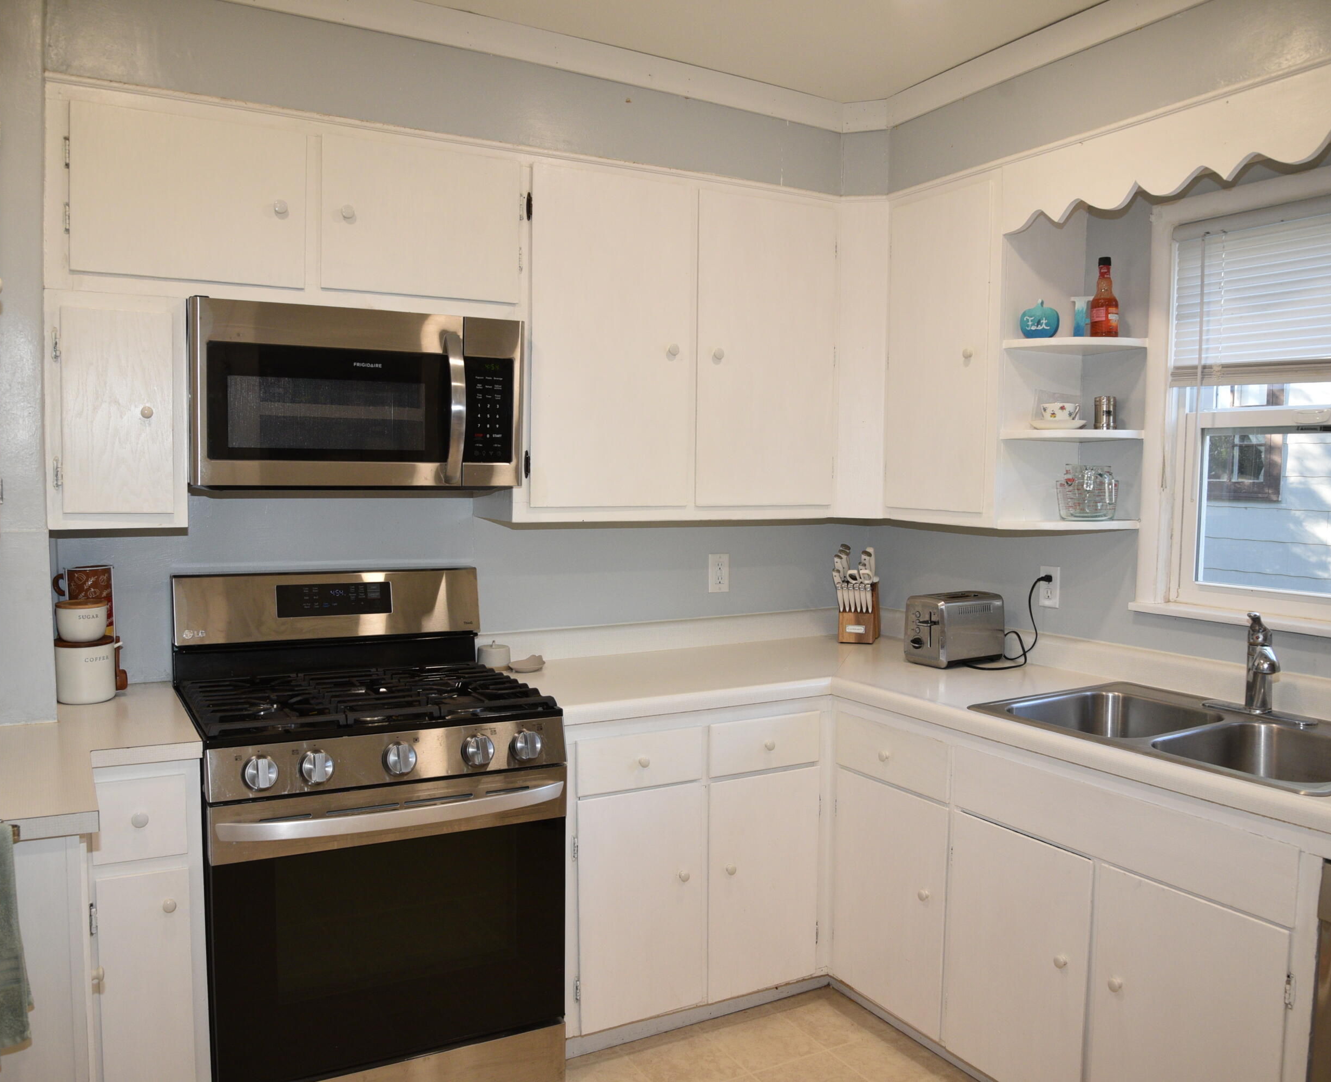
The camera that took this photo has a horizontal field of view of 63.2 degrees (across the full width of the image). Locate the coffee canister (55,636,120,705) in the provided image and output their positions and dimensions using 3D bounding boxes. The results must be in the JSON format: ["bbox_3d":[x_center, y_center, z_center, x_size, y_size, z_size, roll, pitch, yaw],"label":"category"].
[{"bbox_3d":[-1.280,0.285,2.389,0.118,0.130,0.118,3,4,40],"label":"coffee canister"}]

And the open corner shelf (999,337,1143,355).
[{"bbox_3d":[1.049,-0.504,2.770,0.312,0.021,0.211,-1,4,-29],"label":"open corner shelf"}]

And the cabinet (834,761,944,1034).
[{"bbox_3d":[0.789,0.889,2.849,0.548,0.582,0.420,-1,4,-29],"label":"cabinet"}]

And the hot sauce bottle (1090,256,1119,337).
[{"bbox_3d":[1.135,-0.623,2.795,0.072,0.221,0.072,-1,4,-29],"label":"hot sauce bottle"}]

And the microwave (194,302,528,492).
[{"bbox_3d":[-0.767,-0.335,2.661,0.755,0.415,0.388,-1,4,-29],"label":"microwave"}]

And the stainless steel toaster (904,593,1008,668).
[{"bbox_3d":[0.819,0.247,3.059,0.242,0.190,0.164,-1,4,-30],"label":"stainless steel toaster"}]

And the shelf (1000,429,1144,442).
[{"bbox_3d":[1.021,-0.266,2.714,0.318,0.020,0.187,-1,4,-30],"label":"shelf"}]

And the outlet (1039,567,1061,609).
[{"bbox_3d":[1.080,0.130,3.050,0.012,0.115,0.069,-1,4,-29],"label":"outlet"}]

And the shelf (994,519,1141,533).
[{"bbox_3d":[1.046,-0.041,2.796,0.312,0.021,0.206,-1,4,-29],"label":"shelf"}]

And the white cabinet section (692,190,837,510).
[{"bbox_3d":[0.224,-0.543,3.234,0.481,0.884,0.310,-1,4,-29],"label":"white cabinet section"}]

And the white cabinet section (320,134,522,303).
[{"bbox_3d":[-0.649,-0.768,2.729,0.504,0.354,0.310,-1,4,-29],"label":"white cabinet section"}]

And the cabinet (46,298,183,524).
[{"bbox_3d":[-1.239,-0.282,2.441,0.279,0.504,0.318,-1,4,-29],"label":"cabinet"}]

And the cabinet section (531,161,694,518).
[{"bbox_3d":[-0.208,-0.535,2.993,0.489,0.887,0.310,-1,4,-29],"label":"cabinet section"}]

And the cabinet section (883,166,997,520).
[{"bbox_3d":[0.887,-0.529,3.081,0.310,0.894,0.411,-1,4,-29],"label":"cabinet section"}]

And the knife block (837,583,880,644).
[{"bbox_3d":[0.624,0.224,3.462,0.112,0.188,0.150,2,3,18],"label":"knife block"}]

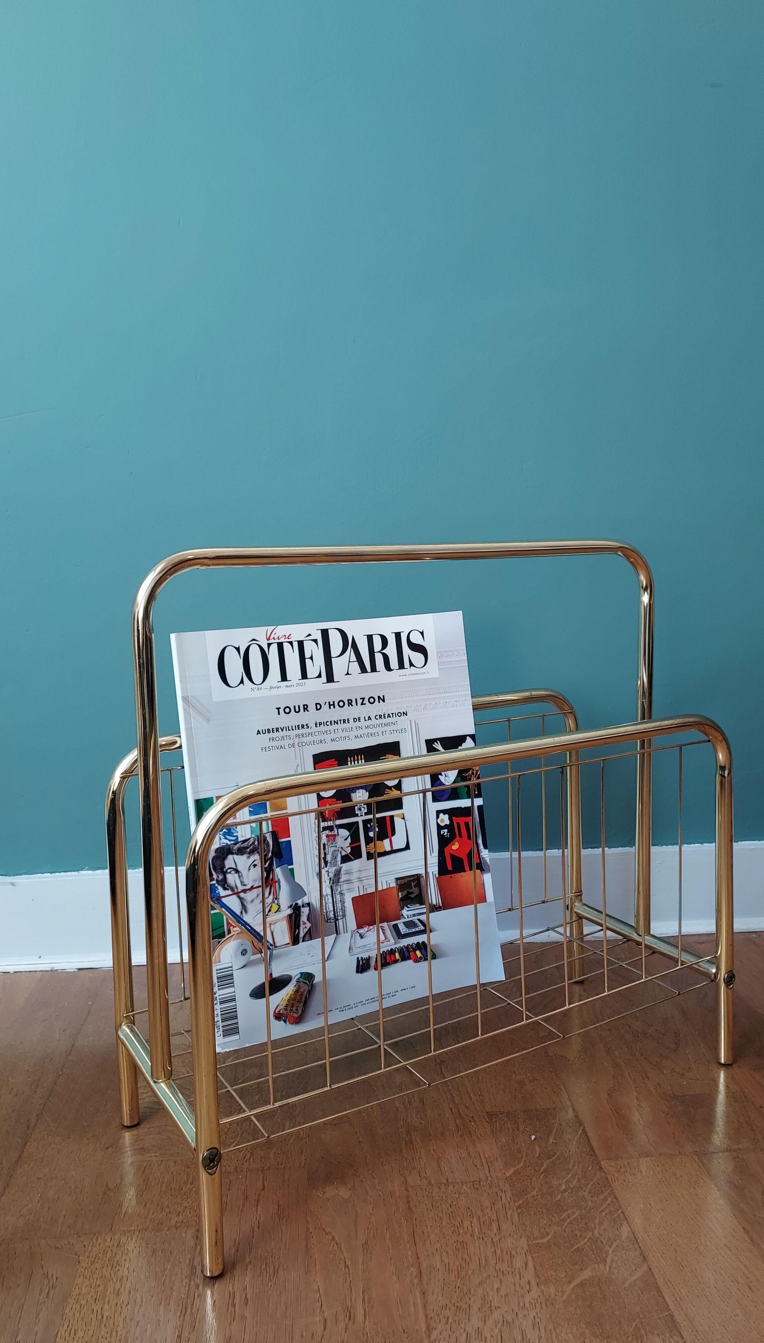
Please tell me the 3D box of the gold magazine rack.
[{"bbox_3d":[0.038,0.111,0.668,0.424,0.402,0.185,-5,8,-30],"label":"gold magazine rack"}]

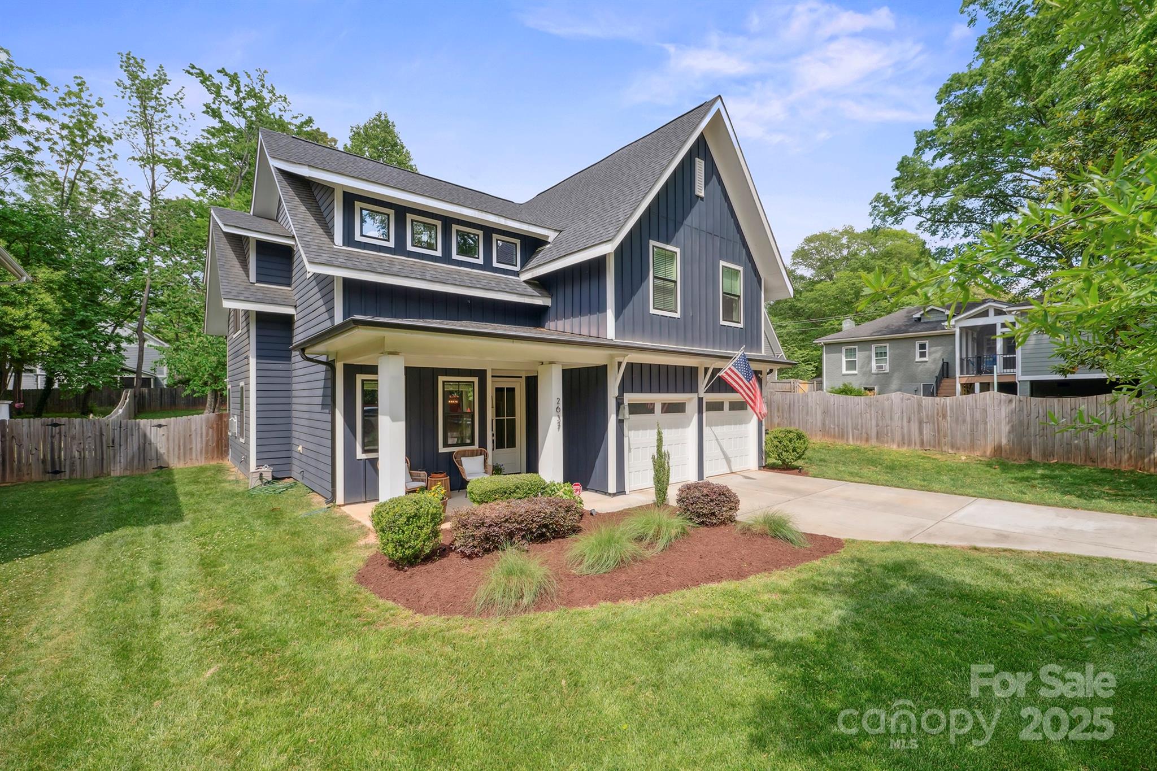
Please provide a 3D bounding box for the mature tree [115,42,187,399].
[{"bbox_3d":[-27.437,-9.711,31.000,5.000,23.377,5.000,1,-2,-40],"label":"mature tree"}]

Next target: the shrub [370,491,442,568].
[{"bbox_3d":[-2.306,1.928,6.519,0.920,0.900,0.920,1,-2,-40],"label":"shrub"}]

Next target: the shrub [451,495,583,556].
[{"bbox_3d":[-0.867,2.072,7.341,1.920,0.630,0.880,1,-2,-40],"label":"shrub"}]

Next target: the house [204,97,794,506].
[{"bbox_3d":[-3.608,-2.436,16.381,13.671,10.035,16.095,1,-2,-40],"label":"house"}]

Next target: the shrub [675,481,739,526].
[{"bbox_3d":[2.235,2.029,8.383,1.080,0.730,1.030,0,-1,0],"label":"shrub"}]

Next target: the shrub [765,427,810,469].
[{"bbox_3d":[6.292,1.872,14.442,1.270,1.240,1.270,1,-2,-40],"label":"shrub"}]

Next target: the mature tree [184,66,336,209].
[{"bbox_3d":[-21.812,-9.904,33.000,10.000,24.018,10.000,1,-2,-40],"label":"mature tree"}]

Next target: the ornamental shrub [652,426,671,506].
[{"bbox_3d":[1.677,1.619,9.729,0.380,1.600,0.380,0,-1,0],"label":"ornamental shrub"}]

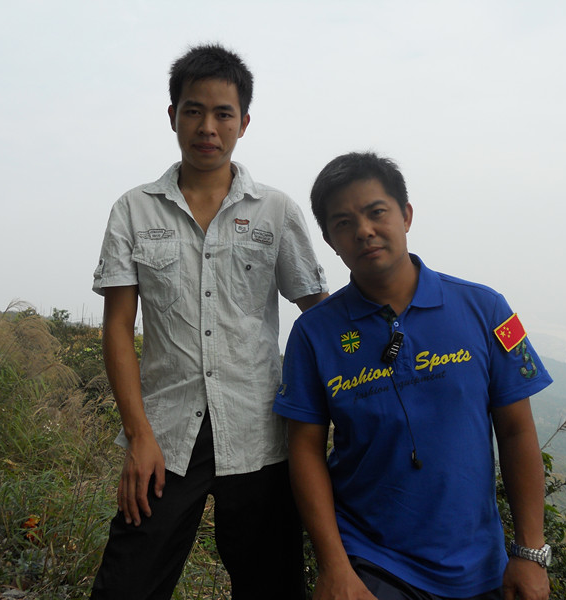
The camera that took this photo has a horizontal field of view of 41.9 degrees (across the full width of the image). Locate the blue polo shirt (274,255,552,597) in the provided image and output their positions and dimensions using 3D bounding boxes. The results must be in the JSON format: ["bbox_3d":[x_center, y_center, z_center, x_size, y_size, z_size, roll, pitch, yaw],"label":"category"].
[{"bbox_3d":[0.250,0.242,1.430,0.530,0.650,0.290,-6,7,16],"label":"blue polo shirt"}]

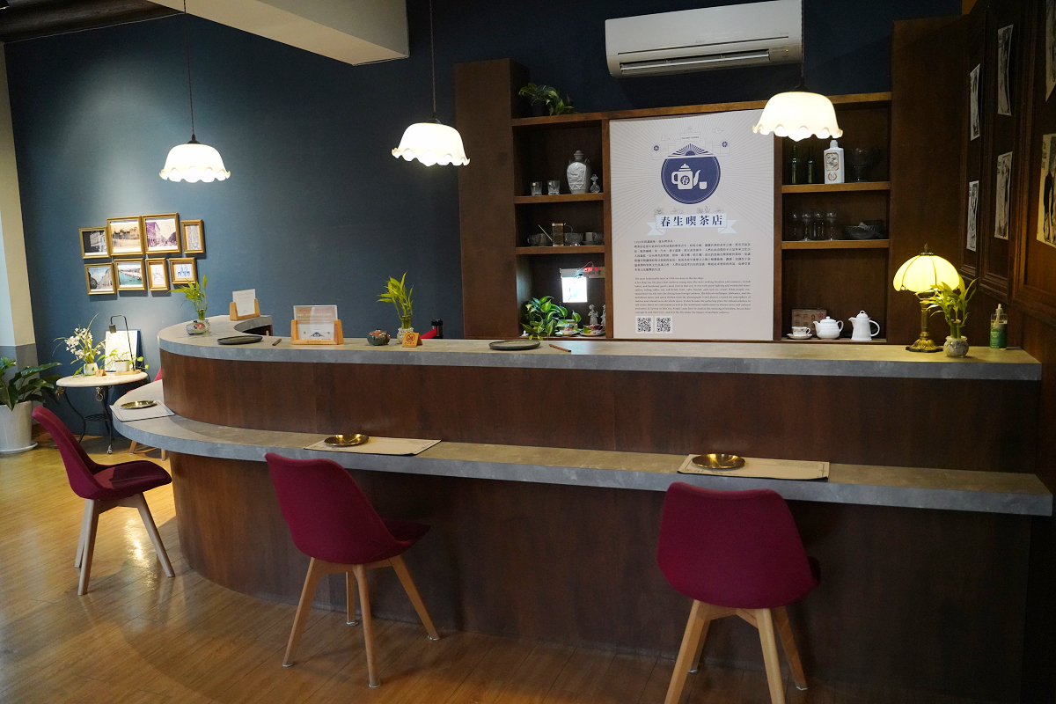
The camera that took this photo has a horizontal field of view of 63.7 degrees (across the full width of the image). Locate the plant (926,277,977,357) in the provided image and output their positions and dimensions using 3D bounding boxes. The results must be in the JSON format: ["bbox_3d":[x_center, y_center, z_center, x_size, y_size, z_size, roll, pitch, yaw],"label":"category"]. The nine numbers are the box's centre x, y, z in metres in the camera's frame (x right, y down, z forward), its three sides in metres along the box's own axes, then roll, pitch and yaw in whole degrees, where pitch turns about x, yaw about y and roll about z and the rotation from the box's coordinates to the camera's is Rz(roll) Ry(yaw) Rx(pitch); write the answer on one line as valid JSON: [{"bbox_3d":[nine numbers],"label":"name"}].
[{"bbox_3d":[1.359,-0.114,2.730,0.147,0.249,0.150,2,8,27],"label":"plant"}]

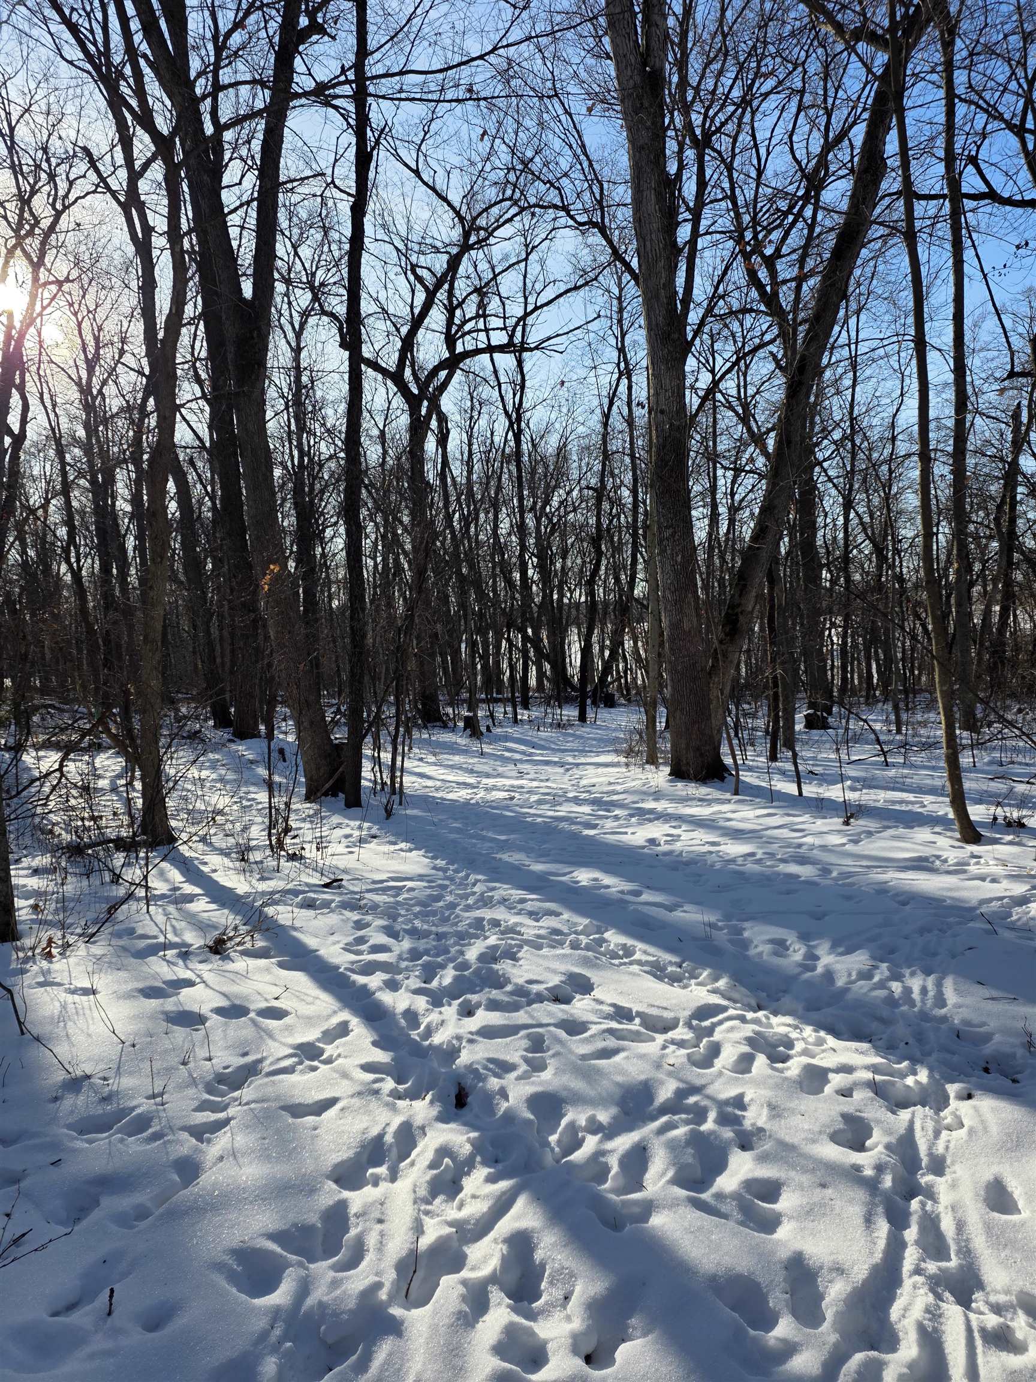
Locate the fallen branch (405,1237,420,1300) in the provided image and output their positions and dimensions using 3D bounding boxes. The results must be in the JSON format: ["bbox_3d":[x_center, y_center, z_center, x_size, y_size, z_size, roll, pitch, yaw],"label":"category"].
[{"bbox_3d":[-0.257,1.433,2.284,0.018,0.015,0.172,0,18,3],"label":"fallen branch"}]

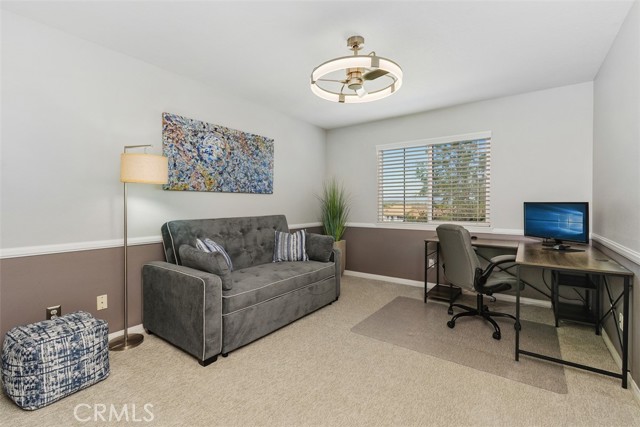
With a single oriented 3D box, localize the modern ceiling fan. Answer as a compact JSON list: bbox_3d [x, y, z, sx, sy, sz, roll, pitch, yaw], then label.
[{"bbox_3d":[0.290,-1.187,2.272,0.716,0.372,0.716,0,2,0],"label":"modern ceiling fan"}]

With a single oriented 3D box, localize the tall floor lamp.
[{"bbox_3d":[-1.485,0.268,2.305,0.504,1.637,0.344,0,2,15],"label":"tall floor lamp"}]

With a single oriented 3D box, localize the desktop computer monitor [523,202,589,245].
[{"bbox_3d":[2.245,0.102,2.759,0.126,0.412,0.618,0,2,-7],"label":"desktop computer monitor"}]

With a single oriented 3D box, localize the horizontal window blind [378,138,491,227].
[{"bbox_3d":[1.480,-0.426,3.934,1.506,1.168,0.069,1,2,36],"label":"horizontal window blind"}]

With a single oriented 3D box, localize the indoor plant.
[{"bbox_3d":[0.228,0.230,4.562,0.481,1.592,0.492,0,2,0],"label":"indoor plant"}]

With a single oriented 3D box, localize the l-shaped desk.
[{"bbox_3d":[1.730,0.701,2.770,1.506,0.739,1.500,1,2,36],"label":"l-shaped desk"}]

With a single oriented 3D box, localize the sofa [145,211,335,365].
[{"bbox_3d":[-0.654,0.560,3.016,0.950,1.013,1.832,1,2,36],"label":"sofa"}]

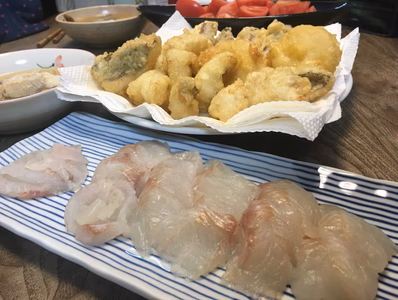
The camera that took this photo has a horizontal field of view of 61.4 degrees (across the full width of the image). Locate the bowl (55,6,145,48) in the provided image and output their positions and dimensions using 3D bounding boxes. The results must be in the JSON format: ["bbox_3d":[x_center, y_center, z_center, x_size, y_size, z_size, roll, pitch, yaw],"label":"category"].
[{"bbox_3d":[-0.149,-0.193,0.533,0.140,0.046,0.140,-3,34,0],"label":"bowl"}]

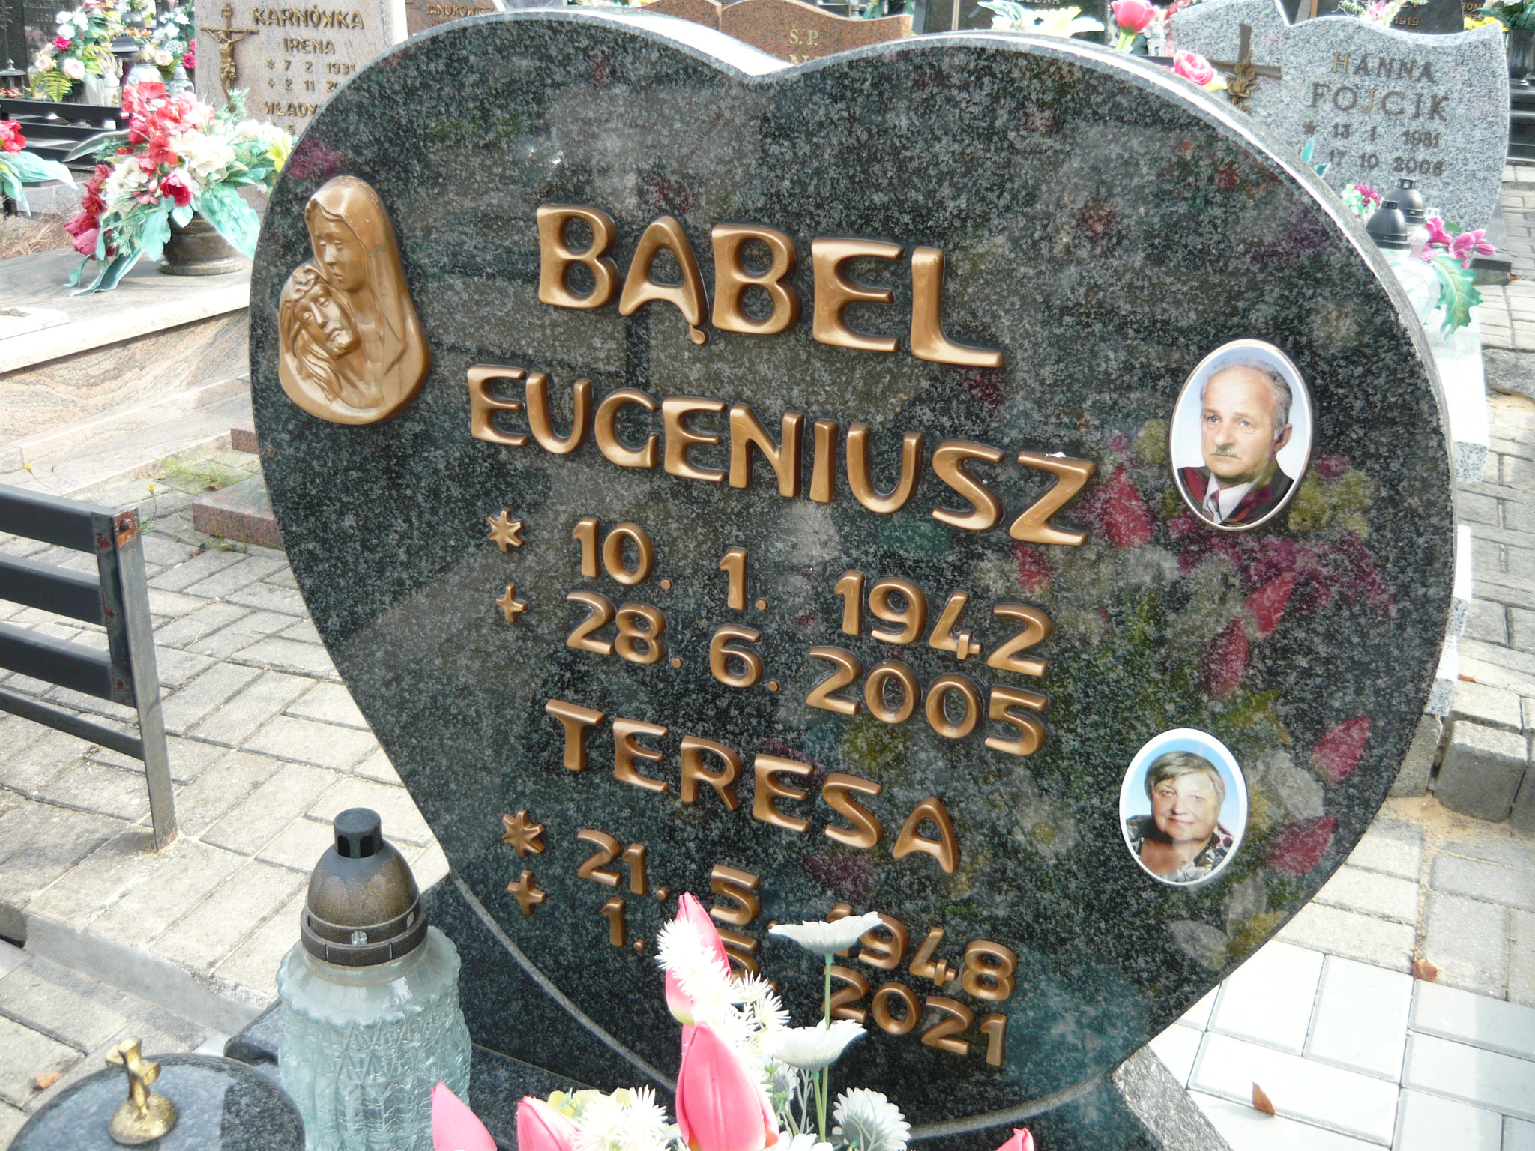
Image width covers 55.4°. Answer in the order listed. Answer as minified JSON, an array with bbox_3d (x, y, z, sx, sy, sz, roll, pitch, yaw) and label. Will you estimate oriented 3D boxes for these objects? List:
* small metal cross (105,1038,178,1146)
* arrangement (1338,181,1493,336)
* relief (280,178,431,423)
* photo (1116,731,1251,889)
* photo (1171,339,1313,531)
[{"bbox_3d":[-0.354,0.284,0.818,0.037,0.060,0.037,12,25,22],"label":"small metal cross"},{"bbox_3d":[1.440,-0.707,3.250,0.300,0.290,0.250,12,25,22],"label":"arrangement"},{"bbox_3d":[-0.295,-0.187,1.019,0.130,0.176,0.030,12,25,22],"label":"relief"},{"bbox_3d":[0.253,0.141,0.891,0.075,0.109,0.010,12,25,22],"label":"photo"},{"bbox_3d":[0.259,-0.077,0.798,0.075,0.109,0.010,12,25,22],"label":"photo"}]

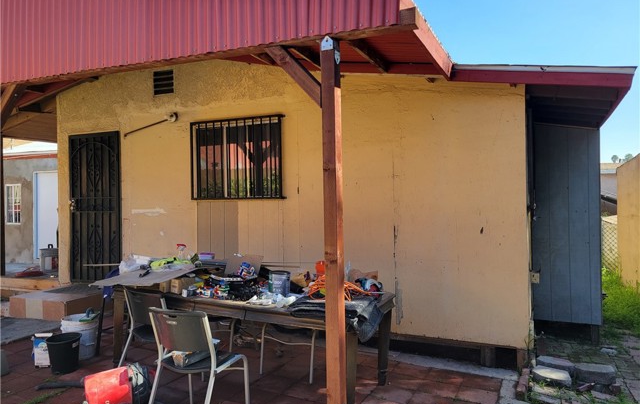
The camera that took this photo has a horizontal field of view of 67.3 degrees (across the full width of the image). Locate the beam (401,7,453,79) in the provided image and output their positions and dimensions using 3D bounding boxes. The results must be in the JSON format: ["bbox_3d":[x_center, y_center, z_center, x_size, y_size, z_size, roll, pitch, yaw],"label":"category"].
[{"bbox_3d":[0.839,-1.109,3.520,0.070,0.160,1.500,0,0,23],"label":"beam"}]

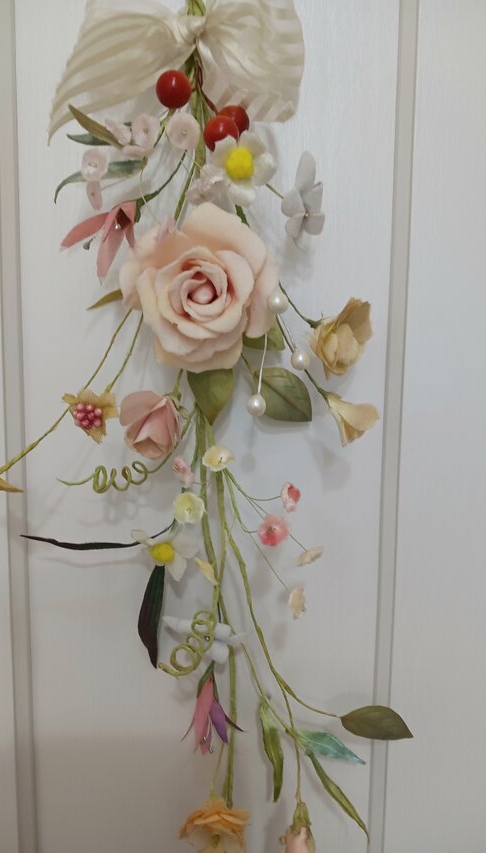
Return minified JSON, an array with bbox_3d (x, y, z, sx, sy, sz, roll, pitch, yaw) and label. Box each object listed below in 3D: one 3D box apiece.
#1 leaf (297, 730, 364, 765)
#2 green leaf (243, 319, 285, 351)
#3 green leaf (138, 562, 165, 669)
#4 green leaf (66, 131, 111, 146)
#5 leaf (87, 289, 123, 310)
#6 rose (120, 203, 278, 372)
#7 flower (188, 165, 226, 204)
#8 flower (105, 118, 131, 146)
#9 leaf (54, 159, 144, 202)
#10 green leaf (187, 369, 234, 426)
[{"bbox_3d":[0.066,0.244,0.505,0.059,0.019,0.012,26,6,-3],"label":"leaf"},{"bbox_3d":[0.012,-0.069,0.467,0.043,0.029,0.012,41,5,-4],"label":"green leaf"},{"bbox_3d":[-0.067,0.137,0.487,0.021,0.081,0.013,1,6,0],"label":"green leaf"},{"bbox_3d":[-0.105,-0.199,0.462,0.037,0.011,0.010,11,6,-1],"label":"green leaf"},{"bbox_3d":[-0.092,-0.089,0.467,0.038,0.010,0.009,-22,6,2],"label":"leaf"},{"bbox_3d":[-0.029,-0.093,0.447,0.106,0.114,0.058,1,6,0],"label":"rose"},{"bbox_3d":[-0.024,-0.166,0.455,0.029,0.029,0.020,1,6,0],"label":"flower"},{"bbox_3d":[-0.086,-0.202,0.456,0.020,0.020,0.017,1,6,0],"label":"flower"},{"bbox_3d":[-0.099,-0.170,0.457,0.069,0.018,0.016,-24,6,3],"label":"leaf"},{"bbox_3d":[-0.023,-0.026,0.463,0.032,0.051,0.014,1,6,0],"label":"green leaf"}]

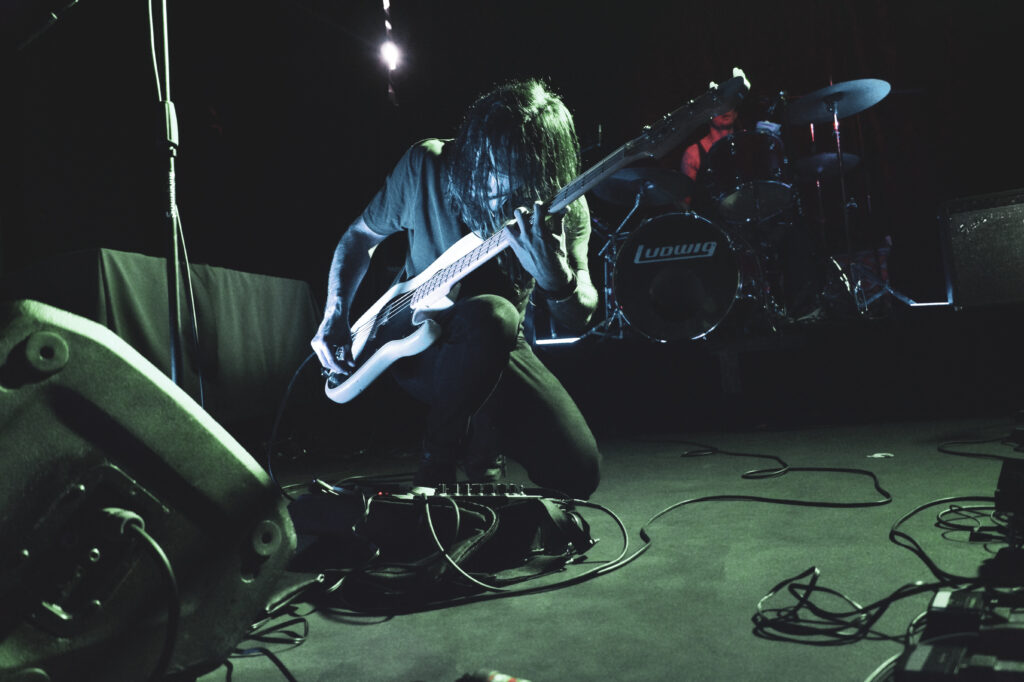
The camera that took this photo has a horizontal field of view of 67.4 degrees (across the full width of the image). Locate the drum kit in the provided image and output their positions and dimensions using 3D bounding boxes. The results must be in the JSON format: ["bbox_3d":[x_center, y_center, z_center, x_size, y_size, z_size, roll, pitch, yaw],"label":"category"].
[{"bbox_3d":[1.110,-0.620,3.970,1.600,1.250,1.350,-5,-2,25],"label":"drum kit"}]

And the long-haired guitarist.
[{"bbox_3d":[-0.150,-0.065,1.850,0.660,0.940,0.820,-3,-2,-12],"label":"long-haired guitarist"}]

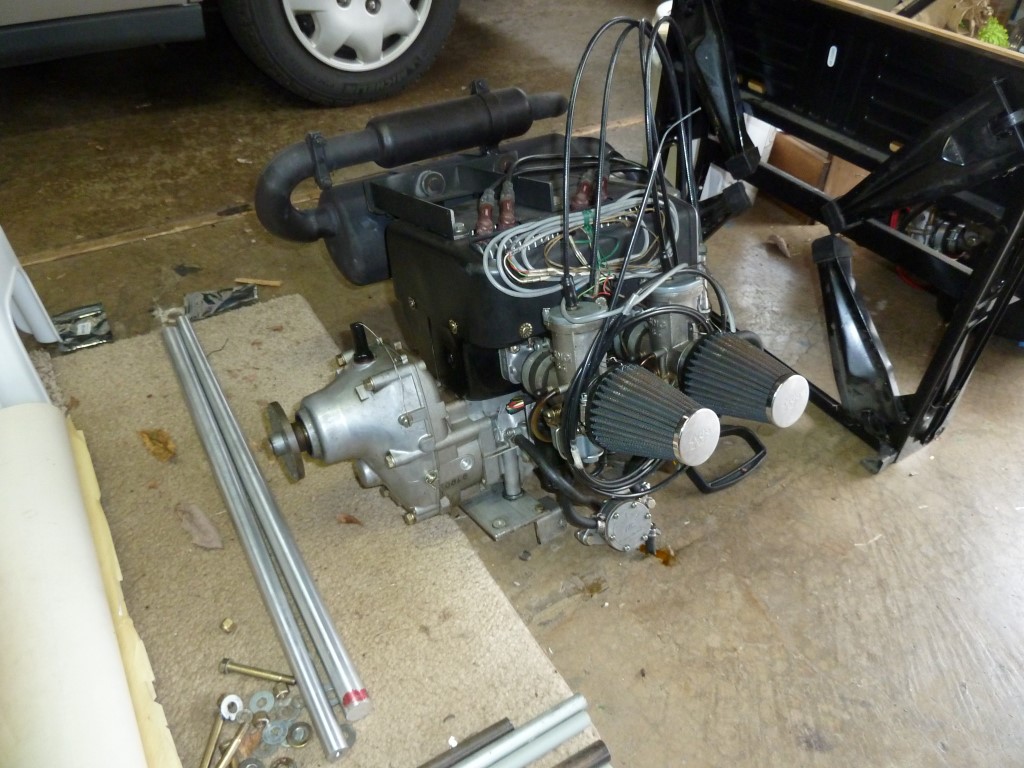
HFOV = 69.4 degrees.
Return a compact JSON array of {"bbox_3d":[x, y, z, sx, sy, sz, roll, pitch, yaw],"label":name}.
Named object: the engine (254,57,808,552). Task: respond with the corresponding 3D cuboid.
[{"bbox_3d":[0.005,-0.090,0.879,0.611,0.453,0.576,-18,29,-27],"label":"engine"}]

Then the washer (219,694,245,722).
[{"bbox_3d":[-0.267,0.309,0.705,0.022,0.003,0.022,9,49,-11],"label":"washer"}]

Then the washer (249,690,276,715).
[{"bbox_3d":[-0.241,0.309,0.716,0.023,0.002,0.023,0,42,0],"label":"washer"}]

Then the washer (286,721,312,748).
[{"bbox_3d":[-0.199,0.328,0.691,0.024,0.004,0.024,0,42,0],"label":"washer"}]

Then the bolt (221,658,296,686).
[{"bbox_3d":[-0.251,0.288,0.733,0.077,0.015,0.015,8,43,7],"label":"bolt"}]

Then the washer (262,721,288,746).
[{"bbox_3d":[-0.222,0.327,0.694,0.023,0.002,0.023,0,42,0],"label":"washer"}]

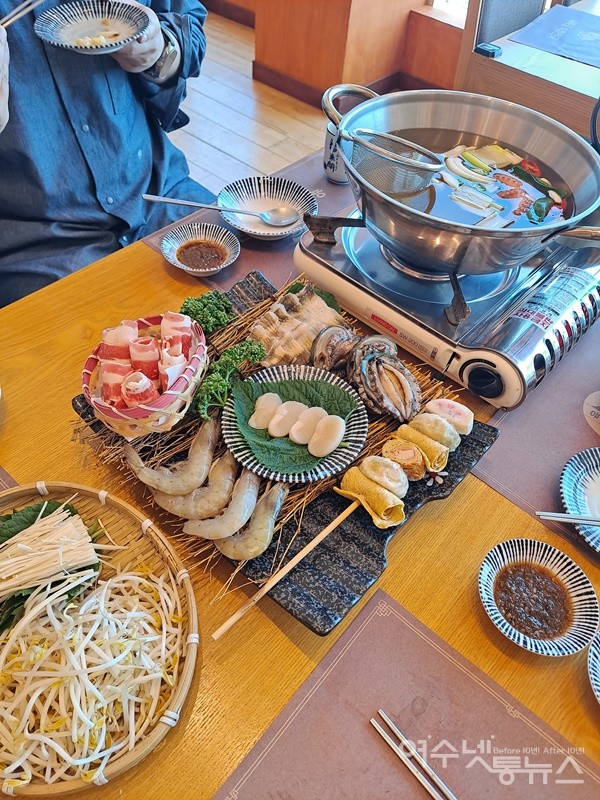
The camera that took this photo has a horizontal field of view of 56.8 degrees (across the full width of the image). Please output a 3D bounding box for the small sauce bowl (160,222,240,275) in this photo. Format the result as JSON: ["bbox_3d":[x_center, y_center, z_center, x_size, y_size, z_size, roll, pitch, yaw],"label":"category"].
[{"bbox_3d":[-0.135,-0.198,0.769,0.106,0.034,0.106,2,51,-3],"label":"small sauce bowl"}]

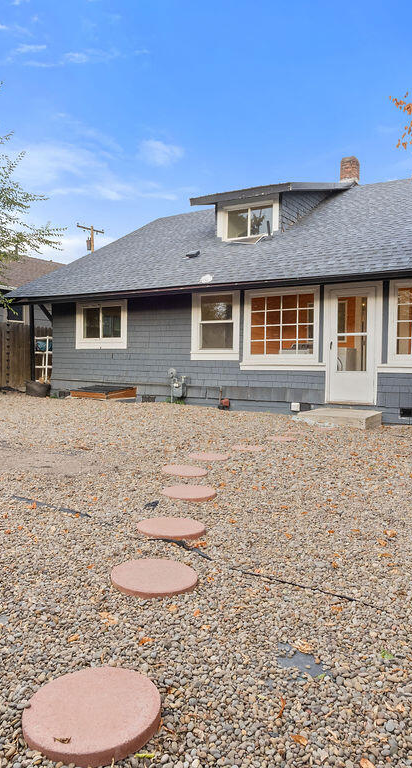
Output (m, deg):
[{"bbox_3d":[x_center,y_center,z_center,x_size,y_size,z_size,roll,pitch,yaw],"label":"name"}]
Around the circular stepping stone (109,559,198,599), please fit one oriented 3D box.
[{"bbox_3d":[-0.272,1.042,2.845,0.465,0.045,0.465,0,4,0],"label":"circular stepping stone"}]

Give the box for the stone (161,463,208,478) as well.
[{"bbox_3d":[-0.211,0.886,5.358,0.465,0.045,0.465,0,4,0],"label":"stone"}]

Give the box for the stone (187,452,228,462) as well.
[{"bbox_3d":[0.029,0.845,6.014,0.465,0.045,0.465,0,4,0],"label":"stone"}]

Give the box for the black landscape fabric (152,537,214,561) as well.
[{"bbox_3d":[-0.129,1.005,3.271,0.537,0.030,0.111,3,5,40],"label":"black landscape fabric"}]

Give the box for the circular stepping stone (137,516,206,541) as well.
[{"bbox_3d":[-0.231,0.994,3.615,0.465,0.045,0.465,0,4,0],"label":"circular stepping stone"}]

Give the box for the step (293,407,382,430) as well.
[{"bbox_3d":[2.321,0.592,9.237,1.130,0.185,1.000,2,4,30],"label":"step"}]

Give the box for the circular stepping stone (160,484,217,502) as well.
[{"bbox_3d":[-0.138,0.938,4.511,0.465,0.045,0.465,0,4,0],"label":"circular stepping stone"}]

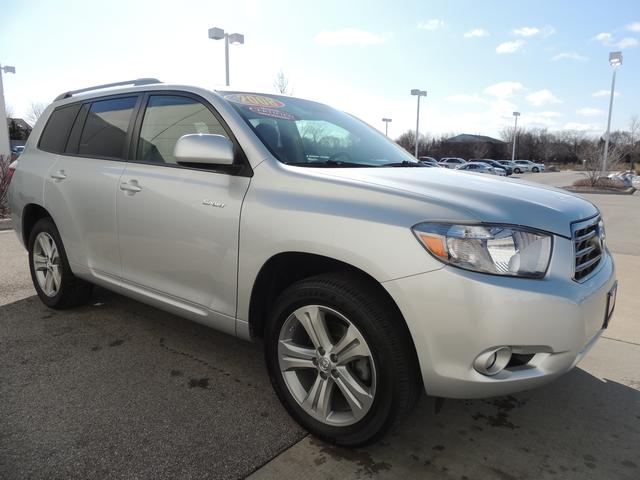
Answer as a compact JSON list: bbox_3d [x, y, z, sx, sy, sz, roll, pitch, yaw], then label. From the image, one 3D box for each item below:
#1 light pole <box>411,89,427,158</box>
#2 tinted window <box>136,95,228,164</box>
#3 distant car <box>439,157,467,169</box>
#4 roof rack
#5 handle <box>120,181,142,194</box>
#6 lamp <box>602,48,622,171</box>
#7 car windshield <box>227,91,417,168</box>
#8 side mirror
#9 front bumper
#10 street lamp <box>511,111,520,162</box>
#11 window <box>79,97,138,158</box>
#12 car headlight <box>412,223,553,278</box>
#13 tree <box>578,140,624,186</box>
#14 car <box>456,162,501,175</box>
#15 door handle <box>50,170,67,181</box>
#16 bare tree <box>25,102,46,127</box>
[{"bbox_3d":[7.927,-8.670,36.197,0.500,6.900,1.600,8,13,38],"label":"light pole"},{"bbox_3d":[-0.686,-0.586,2.331,0.900,0.430,0.070,8,-7,38],"label":"tinted window"},{"bbox_3d":[16.217,-9.031,53.898,4.600,1.680,1.850,8,13,38],"label":"distant car"},{"bbox_3d":[-1.633,-1.105,3.308,1.580,0.085,0.065,8,13,38],"label":"roof rack"},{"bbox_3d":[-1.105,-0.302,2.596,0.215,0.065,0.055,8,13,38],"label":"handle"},{"bbox_3d":[15.498,-6.521,23.730,0.500,6.600,1.600,8,13,38],"label":"lamp"},{"bbox_3d":[0.072,-0.653,2.752,0.840,0.140,1.450,45,33,24],"label":"car windshield"},{"bbox_3d":[-0.509,-0.393,1.968,0.135,0.155,0.235,8,13,38],"label":"side mirror"},{"bbox_3d":[1.050,0.240,2.126,0.690,0.600,1.850,8,13,38],"label":"front bumper"},{"bbox_3d":[26.302,-13.304,60.000,0.600,7.900,1.900,8,13,38],"label":"street lamp"},{"bbox_3d":[-1.412,-0.726,2.950,0.620,0.400,0.035,8,-8,38],"label":"window"},{"bbox_3d":[0.579,0.037,1.578,0.380,0.200,0.360,8,13,38],"label":"car headlight"},{"bbox_3d":[12.770,-3.500,20.200,1.700,2.050,1.700,7,12,31],"label":"tree"},{"bbox_3d":[17.344,-7.634,47.358,4.700,1.440,1.800,8,13,38],"label":"car"},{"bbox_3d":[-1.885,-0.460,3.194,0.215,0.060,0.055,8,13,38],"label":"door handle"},{"bbox_3d":[-28.951,-10.853,45.550,3.500,6.300,3.500,-6,12,-31],"label":"bare tree"}]

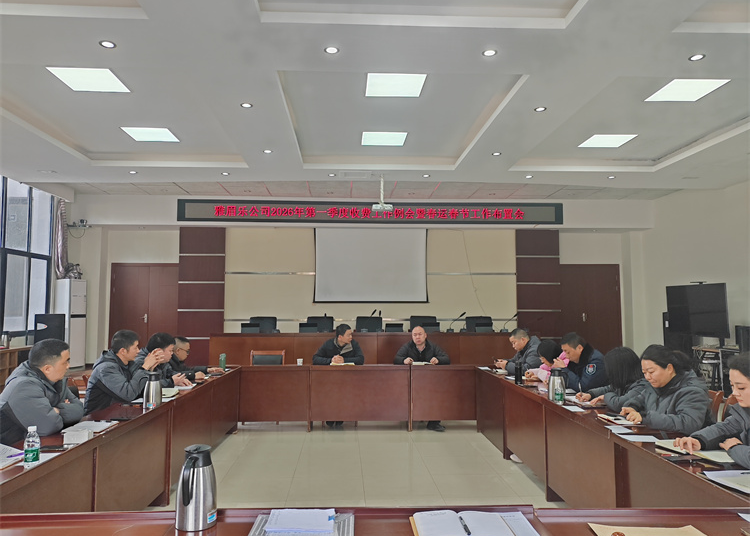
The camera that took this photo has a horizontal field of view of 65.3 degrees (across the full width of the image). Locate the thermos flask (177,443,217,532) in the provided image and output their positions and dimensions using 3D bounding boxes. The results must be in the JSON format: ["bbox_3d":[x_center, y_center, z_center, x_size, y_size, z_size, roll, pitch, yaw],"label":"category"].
[{"bbox_3d":[-0.563,0.694,1.862,0.130,0.250,0.162,0,-4,2],"label":"thermos flask"}]

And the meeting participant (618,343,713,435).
[{"bbox_3d":[1.824,1.079,3.443,0.640,1.250,0.550,1,-4,-11],"label":"meeting participant"}]

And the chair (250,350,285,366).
[{"bbox_3d":[-1.380,1.529,7.491,0.530,0.900,0.620,0,-4,-2],"label":"chair"}]

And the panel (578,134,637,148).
[{"bbox_3d":[3.048,-1.659,7.679,0.585,0.040,0.600,0,-4,-3],"label":"panel"}]

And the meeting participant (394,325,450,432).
[{"bbox_3d":[0.585,1.354,7.368,0.680,1.220,0.880,0,-4,-2],"label":"meeting participant"}]

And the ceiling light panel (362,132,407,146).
[{"bbox_3d":[0.125,-1.777,8.015,0.600,0.040,0.600,0,-4,-3],"label":"ceiling light panel"}]

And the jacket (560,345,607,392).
[{"bbox_3d":[1.810,0.986,5.085,0.570,0.680,0.560,0,-4,-5],"label":"jacket"}]

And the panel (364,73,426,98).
[{"bbox_3d":[0.190,-1.813,5.834,0.585,0.040,0.600,0,-4,-3],"label":"panel"}]

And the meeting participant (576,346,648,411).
[{"bbox_3d":[1.877,1.164,4.356,0.900,1.180,0.600,0,-4,-2],"label":"meeting participant"}]

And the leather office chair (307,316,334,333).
[{"bbox_3d":[-1.033,1.433,10.965,0.600,1.043,0.620,0,-4,-3],"label":"leather office chair"}]

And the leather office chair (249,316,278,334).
[{"bbox_3d":[-2.041,1.461,10.731,0.600,1.100,0.620,0,-4,-3],"label":"leather office chair"}]

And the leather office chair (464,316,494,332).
[{"bbox_3d":[2.032,1.445,11.113,0.600,1.042,0.620,0,-4,-3],"label":"leather office chair"}]

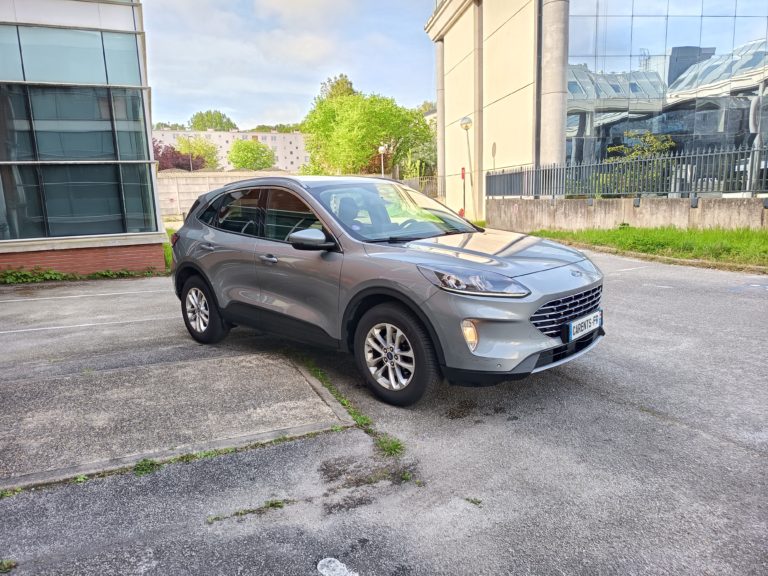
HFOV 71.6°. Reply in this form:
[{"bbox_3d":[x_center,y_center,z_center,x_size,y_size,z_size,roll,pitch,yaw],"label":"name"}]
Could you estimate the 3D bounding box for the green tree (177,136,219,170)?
[{"bbox_3d":[-23.682,-15.405,68.668,5.600,8.000,5.500,-5,10,-18],"label":"green tree"}]

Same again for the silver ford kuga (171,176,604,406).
[{"bbox_3d":[-0.332,-0.265,5.107,4.610,1.670,1.960,7,13,43],"label":"silver ford kuga"}]

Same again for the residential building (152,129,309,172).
[{"bbox_3d":[-42.248,-33.309,145.827,46.000,17.000,12.000,-6,10,-24],"label":"residential building"}]

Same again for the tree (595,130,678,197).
[{"bbox_3d":[7.562,-3.698,16.175,2.500,2.100,2.000,2,11,25],"label":"tree"}]

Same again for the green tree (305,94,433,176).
[{"bbox_3d":[-1.431,-13.770,52.902,12.500,10.800,11.000,-2,10,-1],"label":"green tree"}]

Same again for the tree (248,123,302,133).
[{"bbox_3d":[-38.853,-52.647,191.086,18.000,13.000,12.000,-4,10,-10],"label":"tree"}]

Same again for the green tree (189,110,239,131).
[{"bbox_3d":[-54.788,-48.958,173.420,16.000,17.000,15.000,-5,10,-16],"label":"green tree"}]

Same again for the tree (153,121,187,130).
[{"bbox_3d":[-76.318,-53.360,191.086,13.000,13.000,12.000,-6,10,-20],"label":"tree"}]

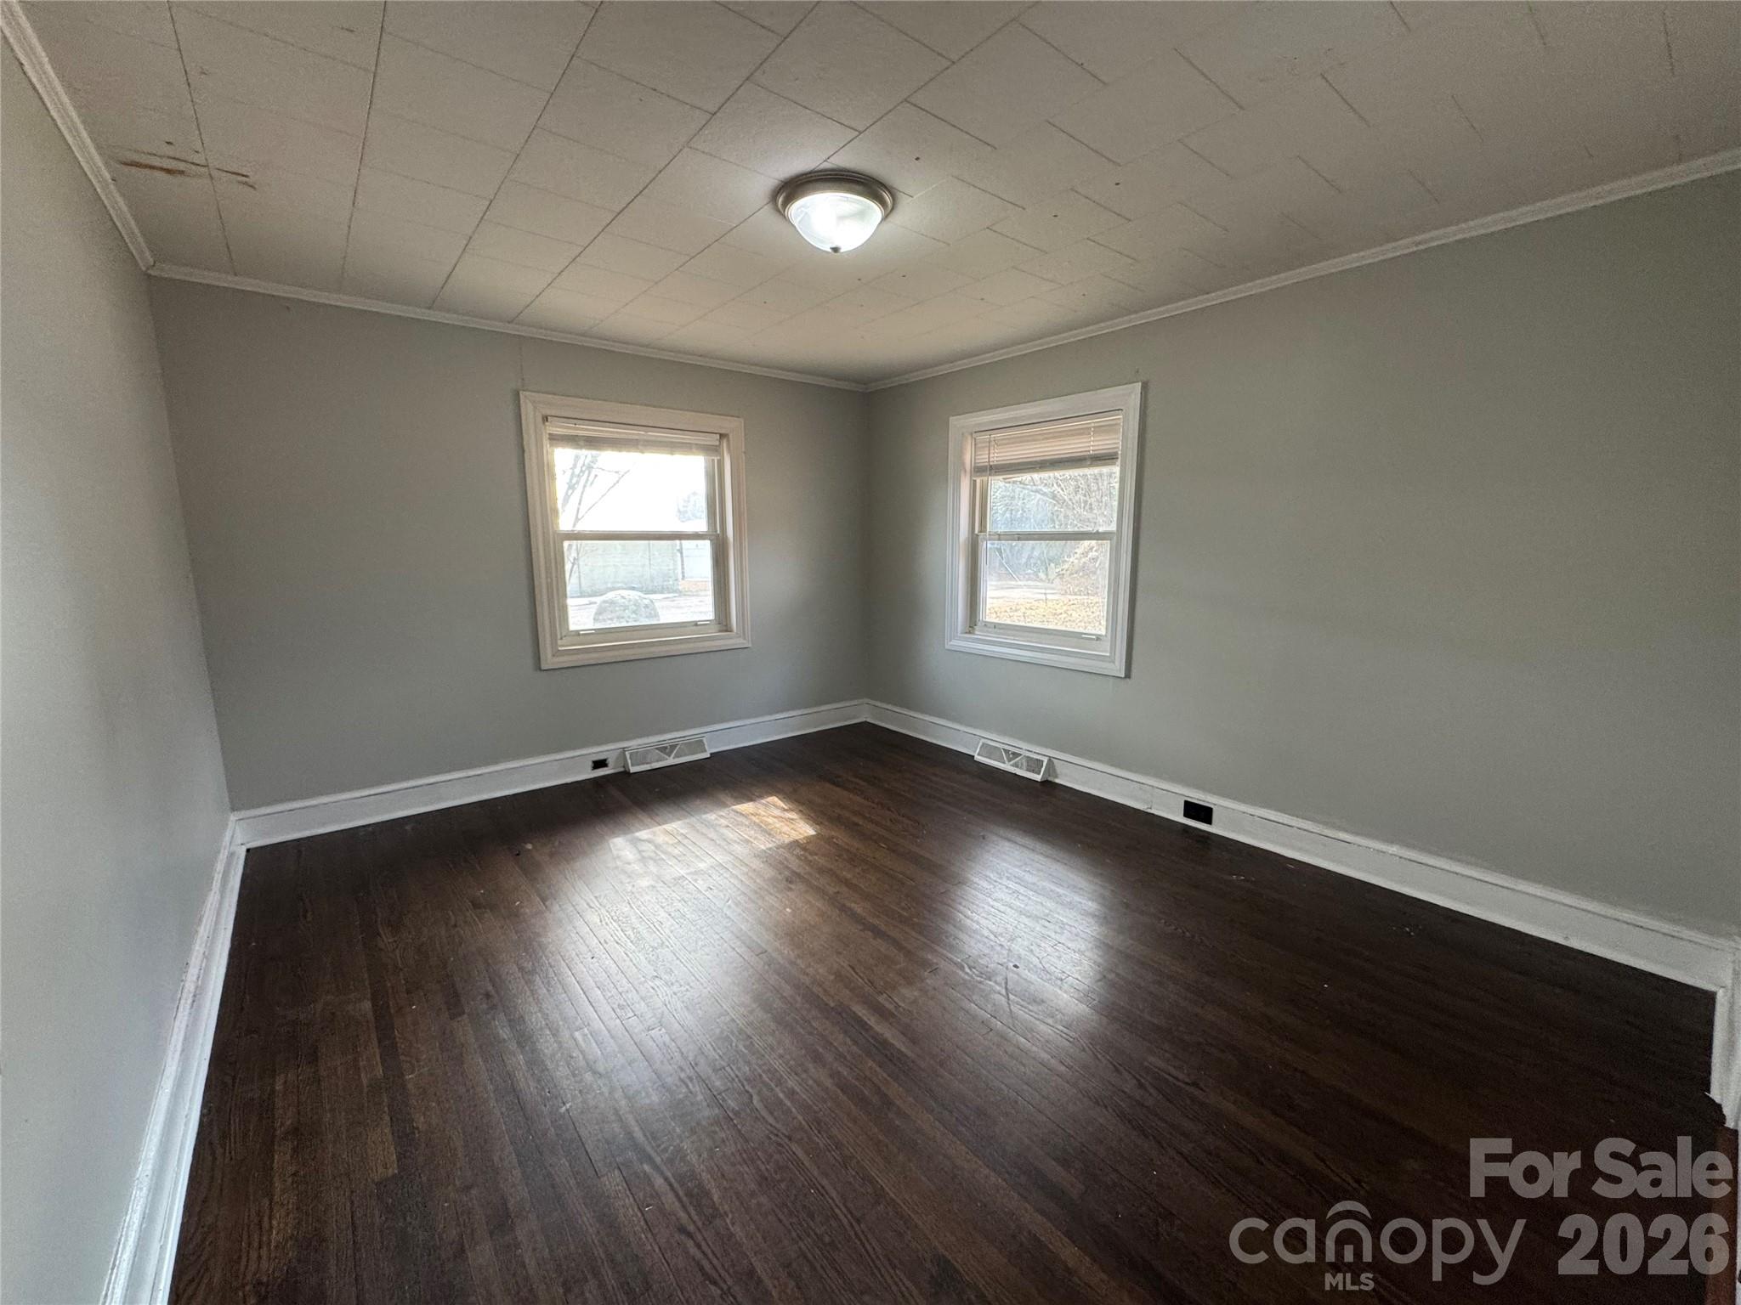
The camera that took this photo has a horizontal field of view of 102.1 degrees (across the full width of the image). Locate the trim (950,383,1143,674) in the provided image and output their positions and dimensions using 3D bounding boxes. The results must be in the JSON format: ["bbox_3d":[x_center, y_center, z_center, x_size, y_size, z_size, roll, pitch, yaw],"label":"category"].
[{"bbox_3d":[0.848,-0.597,3.603,0.150,1.292,1.154,-7,12,-38],"label":"trim"}]

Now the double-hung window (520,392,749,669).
[{"bbox_3d":[-1.189,-0.620,3.731,1.154,1.298,0.150,-7,12,-38],"label":"double-hung window"}]

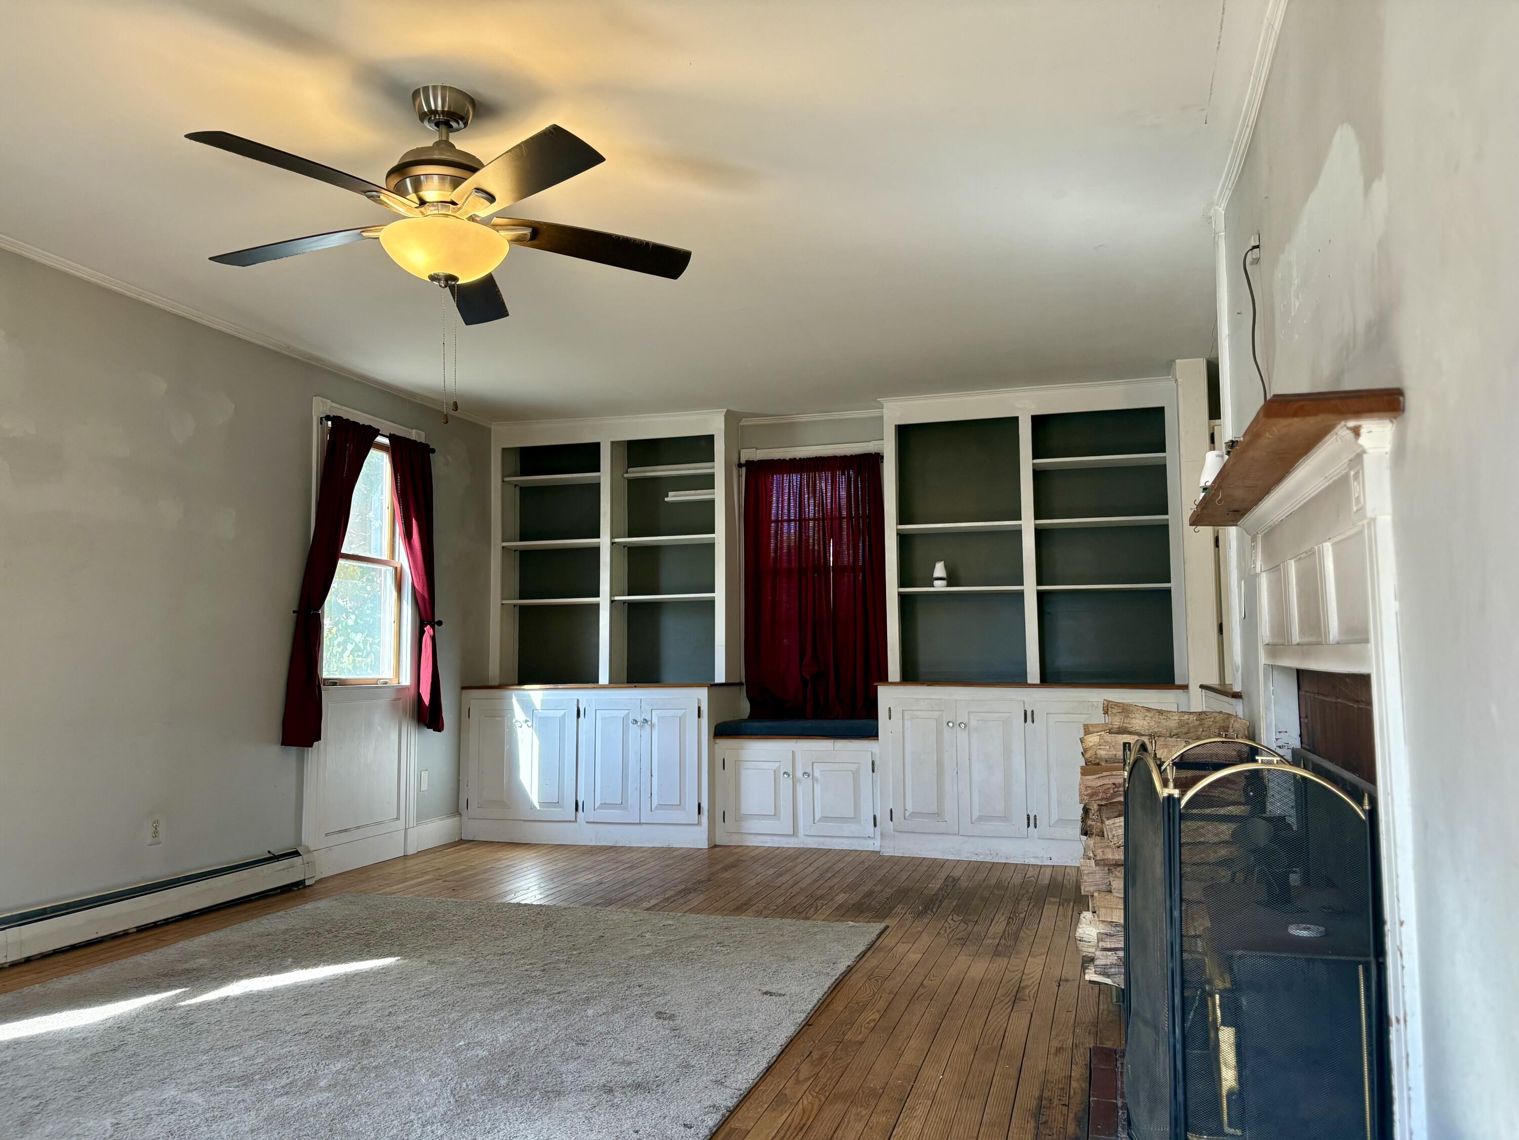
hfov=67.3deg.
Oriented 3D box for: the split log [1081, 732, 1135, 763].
[{"bbox_3d":[1.147,0.521,3.297,0.420,0.093,0.115,-2,-5,17],"label":"split log"}]

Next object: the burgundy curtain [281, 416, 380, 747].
[{"bbox_3d":[-1.957,0.038,5.252,0.105,1.505,0.630,-2,-5,17],"label":"burgundy curtain"}]

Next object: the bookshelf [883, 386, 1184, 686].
[{"bbox_3d":[1.446,-0.166,6.084,1.512,1.533,0.261,-2,-5,16],"label":"bookshelf"}]

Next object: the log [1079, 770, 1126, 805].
[{"bbox_3d":[1.141,0.628,3.290,0.415,0.100,0.115,-2,-5,17],"label":"log"}]

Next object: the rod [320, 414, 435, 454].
[{"bbox_3d":[-1.871,-0.663,5.658,0.067,0.040,0.890,-2,-5,17],"label":"rod"}]

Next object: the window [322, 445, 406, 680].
[{"bbox_3d":[-1.986,-0.049,5.704,0.106,1.267,0.658,-2,-5,16],"label":"window"}]

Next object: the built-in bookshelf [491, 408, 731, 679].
[{"bbox_3d":[-0.844,-0.108,6.677,1.460,1.533,0.285,-2,-5,17],"label":"built-in bookshelf"}]

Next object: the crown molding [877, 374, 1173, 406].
[{"bbox_3d":[1.361,-0.933,5.976,1.512,0.042,0.040,-2,-5,17],"label":"crown molding"}]

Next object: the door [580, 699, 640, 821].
[{"bbox_3d":[-0.791,1.026,6.153,0.327,0.663,0.026,-2,-5,16],"label":"door"}]

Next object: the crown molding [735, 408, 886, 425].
[{"bbox_3d":[0.321,-0.878,6.562,0.882,0.044,0.040,-2,-5,17],"label":"crown molding"}]

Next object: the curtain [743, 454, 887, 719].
[{"bbox_3d":[0.313,0.091,6.456,0.832,1.499,0.097,-2,-5,16],"label":"curtain"}]

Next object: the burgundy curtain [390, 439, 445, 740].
[{"bbox_3d":[-1.775,0.086,5.899,0.102,1.509,0.493,-2,-5,16],"label":"burgundy curtain"}]

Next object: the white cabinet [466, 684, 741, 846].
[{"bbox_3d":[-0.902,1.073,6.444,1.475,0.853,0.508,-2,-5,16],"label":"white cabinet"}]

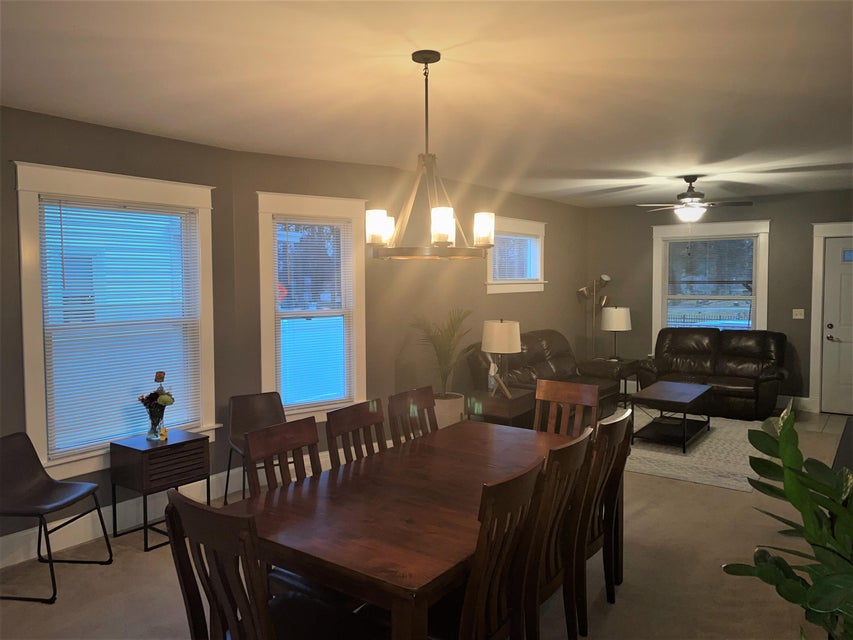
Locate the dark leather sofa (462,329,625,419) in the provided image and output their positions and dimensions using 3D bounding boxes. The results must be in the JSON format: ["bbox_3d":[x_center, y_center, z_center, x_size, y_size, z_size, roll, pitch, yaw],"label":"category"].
[{"bbox_3d":[1.368,0.641,7.049,0.940,0.960,2.200,2,4,37],"label":"dark leather sofa"}]

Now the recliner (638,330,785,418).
[{"bbox_3d":[3.423,0.601,7.659,1.600,0.950,0.940,2,4,37],"label":"recliner"}]

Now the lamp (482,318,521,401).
[{"bbox_3d":[0.691,0.335,5.826,0.360,0.681,0.360,0,4,0],"label":"lamp"}]

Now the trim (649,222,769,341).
[{"bbox_3d":[3.565,-0.299,8.164,1.420,1.850,0.100,2,5,37],"label":"trim"}]

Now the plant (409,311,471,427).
[{"bbox_3d":[0.153,0.540,5.701,0.520,1.330,0.520,0,3,0],"label":"plant"}]

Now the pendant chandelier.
[{"bbox_3d":[0.005,-0.714,2.825,0.580,0.882,0.580,0,4,0],"label":"pendant chandelier"}]

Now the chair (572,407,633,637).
[{"bbox_3d":[0.637,0.888,3.015,0.560,0.960,0.450,2,4,37],"label":"chair"}]

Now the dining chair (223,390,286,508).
[{"bbox_3d":[-1.135,0.933,4.472,0.460,0.790,0.520,-3,4,-31],"label":"dining chair"}]

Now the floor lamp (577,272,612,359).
[{"bbox_3d":[2.290,0.208,8.732,0.450,1.642,0.420,1,4,19],"label":"floor lamp"}]

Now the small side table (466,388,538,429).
[{"bbox_3d":[0.691,0.937,5.705,0.420,0.540,0.540,2,4,37],"label":"small side table"}]

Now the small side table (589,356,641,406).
[{"bbox_3d":[2.331,0.787,8.020,0.520,0.540,0.440,2,4,37],"label":"small side table"}]

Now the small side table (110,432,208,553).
[{"bbox_3d":[-1.634,1.034,3.985,0.343,0.584,0.452,2,4,37],"label":"small side table"}]

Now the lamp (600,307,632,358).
[{"bbox_3d":[2.427,0.168,8.282,0.400,0.677,0.400,2,5,37],"label":"lamp"}]

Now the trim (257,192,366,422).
[{"bbox_3d":[-0.873,-0.074,5.194,1.010,1.850,0.100,-3,4,-36],"label":"trim"}]

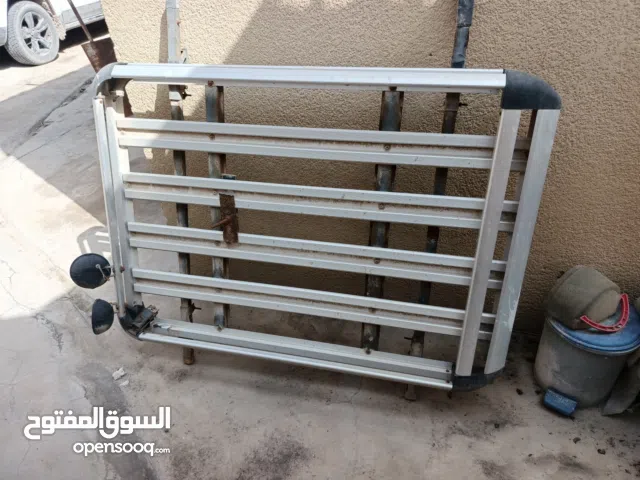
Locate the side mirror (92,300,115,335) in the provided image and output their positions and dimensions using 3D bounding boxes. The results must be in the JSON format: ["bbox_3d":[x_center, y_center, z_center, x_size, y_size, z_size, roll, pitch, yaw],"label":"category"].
[{"bbox_3d":[-0.925,0.331,1.837,0.066,0.153,0.153,0,33,-13],"label":"side mirror"}]

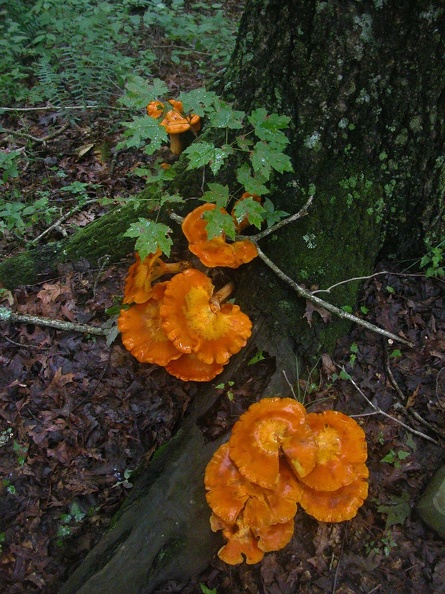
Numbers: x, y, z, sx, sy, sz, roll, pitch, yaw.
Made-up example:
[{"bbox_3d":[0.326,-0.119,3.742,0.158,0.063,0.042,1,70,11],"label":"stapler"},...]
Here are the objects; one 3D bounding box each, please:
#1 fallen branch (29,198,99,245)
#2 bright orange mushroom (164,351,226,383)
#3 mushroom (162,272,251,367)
[{"bbox_3d":[-0.467,-0.231,1.792,0.055,0.038,0.266,29,50,28],"label":"fallen branch"},{"bbox_3d":[-0.062,0.129,1.335,0.150,0.040,0.140,-2,49,2],"label":"bright orange mushroom"},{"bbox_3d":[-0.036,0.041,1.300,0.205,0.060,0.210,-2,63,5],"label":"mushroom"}]

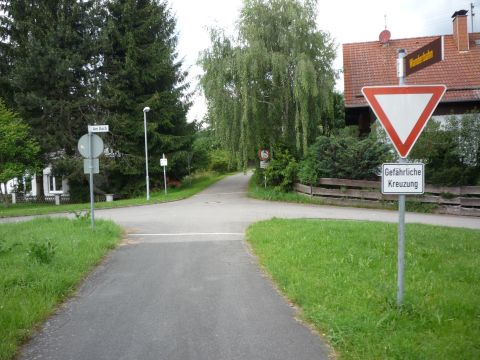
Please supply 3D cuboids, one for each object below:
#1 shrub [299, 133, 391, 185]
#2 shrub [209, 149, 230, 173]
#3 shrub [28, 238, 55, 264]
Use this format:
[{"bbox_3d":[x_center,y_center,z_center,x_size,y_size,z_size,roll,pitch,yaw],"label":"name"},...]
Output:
[{"bbox_3d":[4.663,-0.803,19.800,4.000,2.650,2.600,0,2,14],"label":"shrub"},{"bbox_3d":[-1.802,-1.714,39.000,1.950,2.100,1.900,-1,2,0],"label":"shrub"},{"bbox_3d":[-3.027,1.096,6.800,0.430,0.410,0.410,-2,2,-22],"label":"shrub"}]

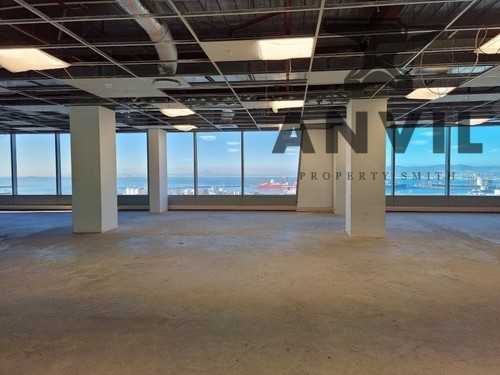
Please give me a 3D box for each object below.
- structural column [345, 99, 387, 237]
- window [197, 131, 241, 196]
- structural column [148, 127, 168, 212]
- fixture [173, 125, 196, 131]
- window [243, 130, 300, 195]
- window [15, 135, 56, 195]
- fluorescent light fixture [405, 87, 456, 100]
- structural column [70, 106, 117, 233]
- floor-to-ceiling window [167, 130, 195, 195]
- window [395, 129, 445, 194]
[{"bbox_3d":[2.243,-0.361,6.710,0.599,2.558,0.579,0,2,7],"label":"structural column"},{"bbox_3d":[-1.004,-0.771,11.245,1.534,2.039,0.099,0,2,6],"label":"window"},{"bbox_3d":[-2.913,-0.516,11.016,0.342,2.588,0.604,0,2,6],"label":"structural column"},{"bbox_3d":[-1.867,-1.743,9.993,0.591,0.108,0.591,0,2,6],"label":"fixture"},{"bbox_3d":[0.672,-0.777,11.110,1.842,2.069,0.102,0,2,7],"label":"window"},{"bbox_3d":[-7.377,-0.785,11.970,1.532,2.091,0.099,0,2,6],"label":"window"},{"bbox_3d":[3.058,-1.604,5.947,0.609,0.091,0.639,0,2,7],"label":"fluorescent light fixture"},{"bbox_3d":[-3.316,-0.368,7.426,0.636,2.591,0.639,0,2,6],"label":"structural column"},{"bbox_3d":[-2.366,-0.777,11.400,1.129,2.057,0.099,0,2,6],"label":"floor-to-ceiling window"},{"bbox_3d":[5.199,-0.789,10.586,1.559,2.093,0.102,0,2,7],"label":"window"}]

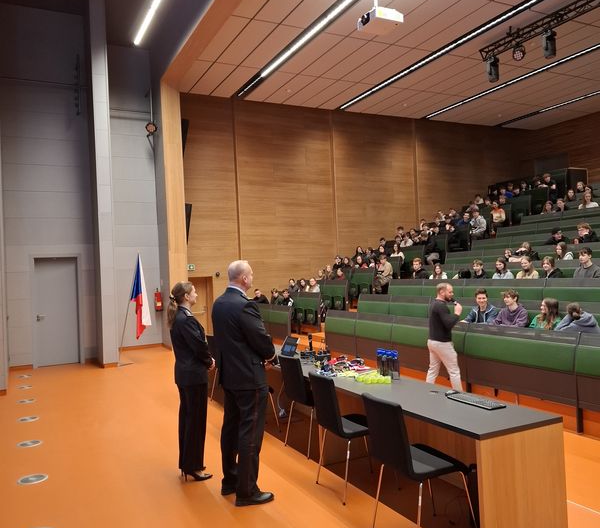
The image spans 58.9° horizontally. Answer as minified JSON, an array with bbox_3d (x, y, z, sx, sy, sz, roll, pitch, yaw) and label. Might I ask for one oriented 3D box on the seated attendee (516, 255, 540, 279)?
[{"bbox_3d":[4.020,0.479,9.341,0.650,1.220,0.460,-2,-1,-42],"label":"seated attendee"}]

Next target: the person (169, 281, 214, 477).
[{"bbox_3d":[-0.972,0.999,4.637,0.310,1.700,0.440,-2,-1,-28],"label":"person"}]

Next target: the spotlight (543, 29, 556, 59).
[{"bbox_3d":[4.995,-4.396,10.620,0.270,0.580,0.290,-2,-1,-28],"label":"spotlight"}]

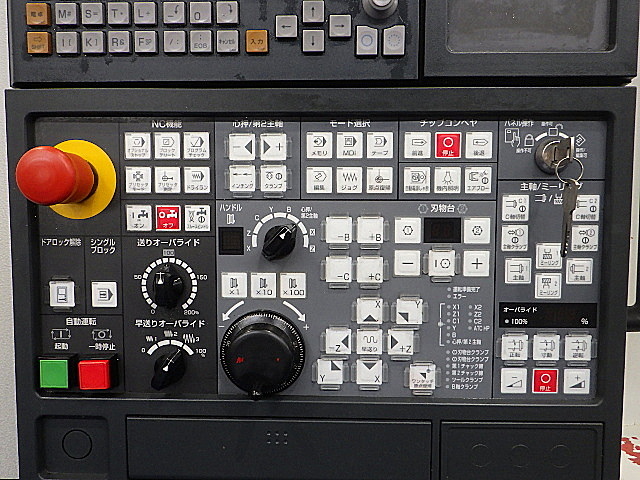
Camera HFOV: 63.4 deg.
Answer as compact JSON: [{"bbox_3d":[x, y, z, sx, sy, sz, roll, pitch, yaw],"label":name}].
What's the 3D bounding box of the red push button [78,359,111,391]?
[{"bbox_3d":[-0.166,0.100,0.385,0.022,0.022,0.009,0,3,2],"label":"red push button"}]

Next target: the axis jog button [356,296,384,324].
[{"bbox_3d":[0.037,0.053,0.386,0.019,0.019,0.006,0,4,1],"label":"axis jog button"}]

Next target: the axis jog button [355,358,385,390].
[{"bbox_3d":[0.037,0.098,0.389,0.019,0.019,0.006,0,4,1],"label":"axis jog button"}]

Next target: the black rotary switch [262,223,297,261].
[{"bbox_3d":[-0.029,0.002,0.378,0.025,0.026,0.018,0,4,1],"label":"black rotary switch"}]

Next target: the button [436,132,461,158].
[{"bbox_3d":[0.093,-0.069,0.377,0.019,0.019,0.006,0,4,1],"label":"button"}]

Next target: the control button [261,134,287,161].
[{"bbox_3d":[-0.034,-0.069,0.388,0.019,0.019,0.008,0,3,2],"label":"control button"}]

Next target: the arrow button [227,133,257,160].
[{"bbox_3d":[-0.056,-0.068,0.380,0.019,0.019,0.006,0,4,1],"label":"arrow button"}]

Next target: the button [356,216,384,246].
[{"bbox_3d":[0.038,-0.007,0.390,0.019,0.019,0.008,0,3,2],"label":"button"}]

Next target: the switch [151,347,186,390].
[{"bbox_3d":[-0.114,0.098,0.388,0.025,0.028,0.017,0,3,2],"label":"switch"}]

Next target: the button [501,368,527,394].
[{"bbox_3d":[0.146,0.106,0.393,0.019,0.019,0.008,0,3,2],"label":"button"}]

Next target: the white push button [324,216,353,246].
[{"bbox_3d":[0.014,-0.007,0.384,0.019,0.019,0.006,0,3,2],"label":"white push button"}]

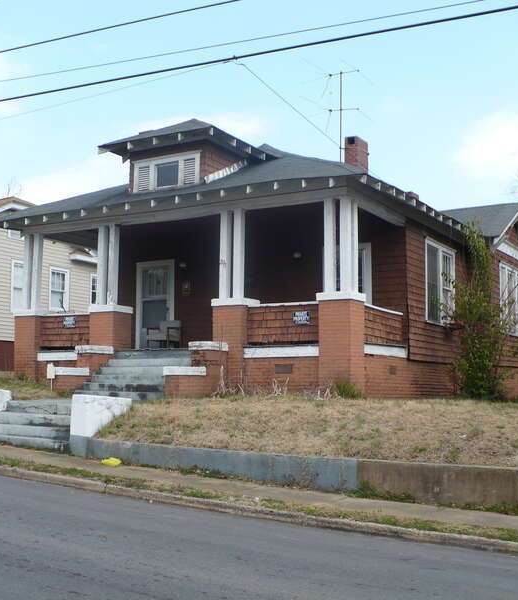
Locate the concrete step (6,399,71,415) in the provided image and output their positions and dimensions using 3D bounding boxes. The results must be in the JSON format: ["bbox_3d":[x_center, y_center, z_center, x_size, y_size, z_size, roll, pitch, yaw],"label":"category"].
[{"bbox_3d":[-3.483,1.893,15.033,2.290,0.200,0.310,-3,-7,29],"label":"concrete step"}]

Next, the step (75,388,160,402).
[{"bbox_3d":[-2.772,1.949,17.338,2.250,0.185,0.270,-3,-7,29],"label":"step"}]

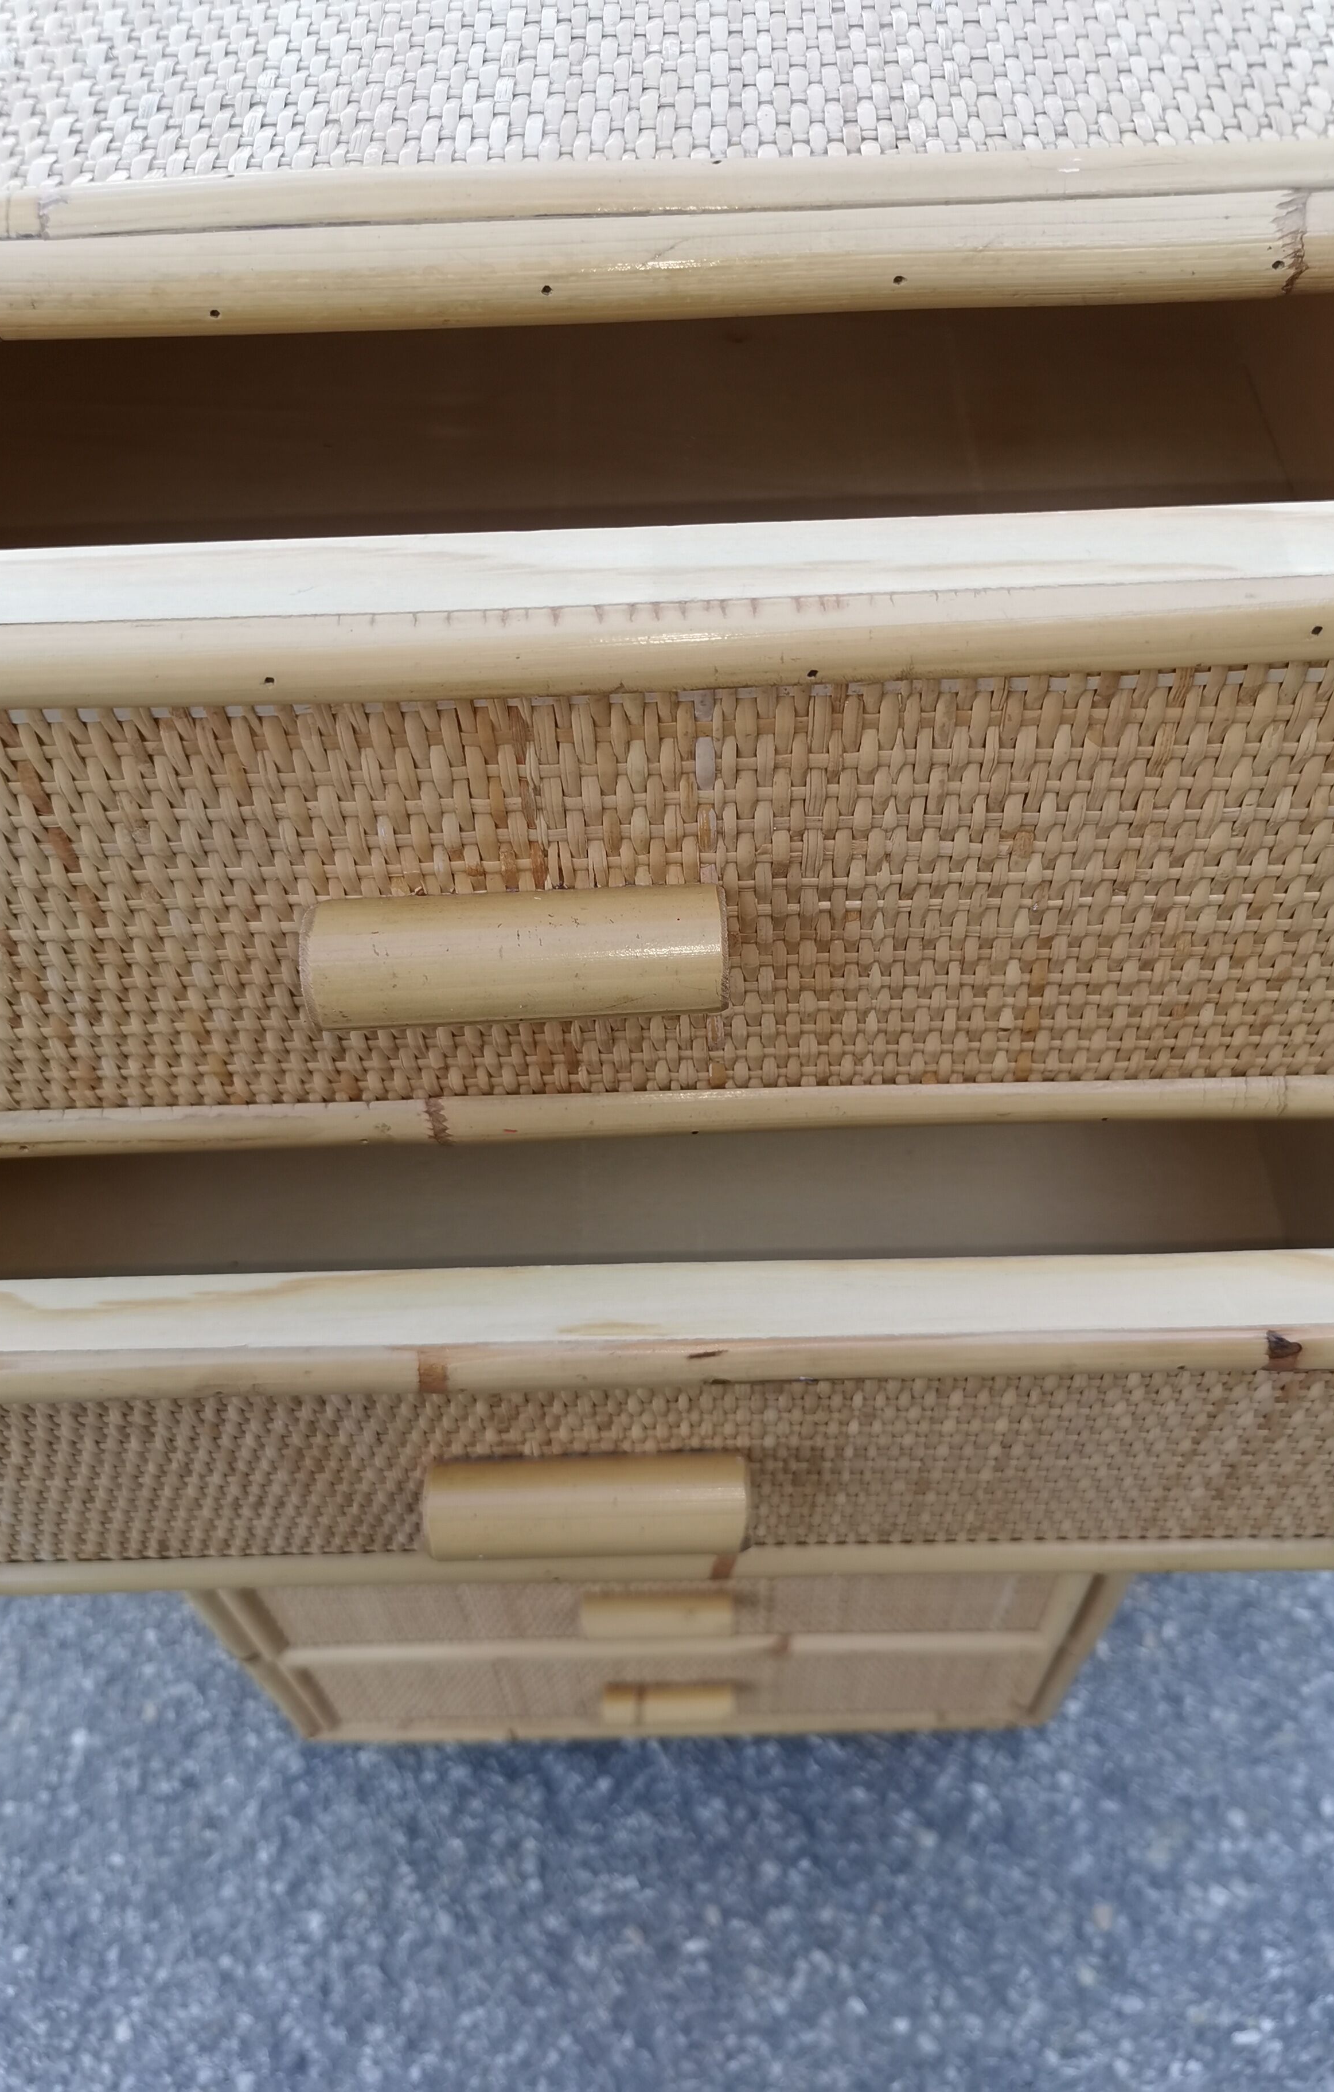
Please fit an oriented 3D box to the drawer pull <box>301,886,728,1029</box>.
[{"bbox_3d":[-0.031,-0.019,0.350,0.088,0.028,0.028,-2,53,2],"label":"drawer pull"}]

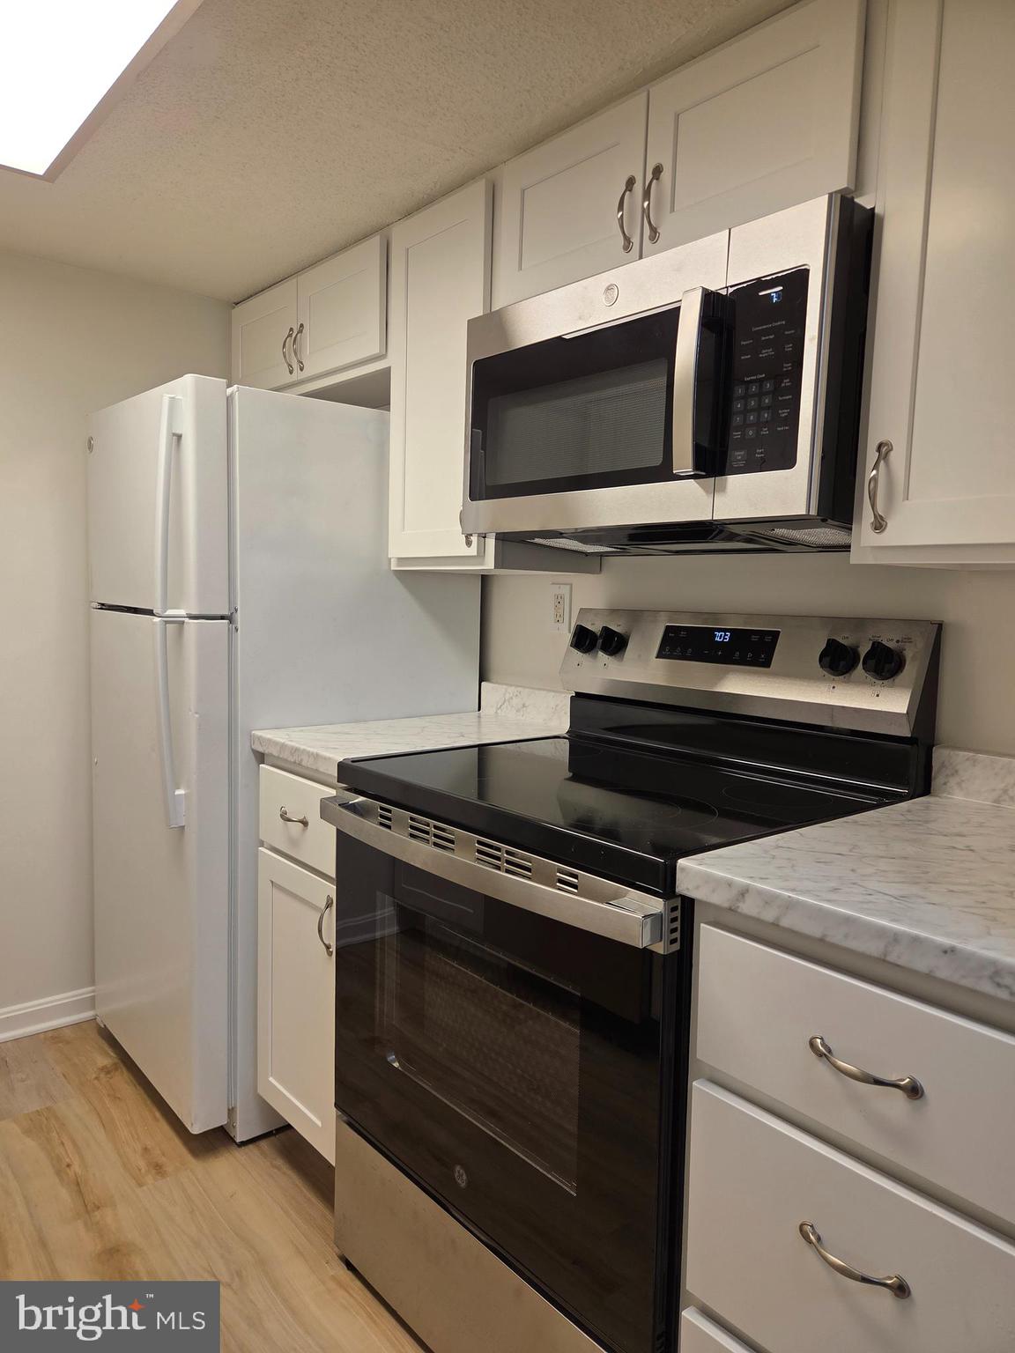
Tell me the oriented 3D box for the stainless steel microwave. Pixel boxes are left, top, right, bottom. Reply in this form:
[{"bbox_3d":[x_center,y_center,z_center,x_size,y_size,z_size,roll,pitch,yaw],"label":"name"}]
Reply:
[{"bbox_3d":[0.300,-0.438,1.553,0.412,0.426,0.757,-3,7,-40],"label":"stainless steel microwave"}]

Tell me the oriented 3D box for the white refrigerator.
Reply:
[{"bbox_3d":[-0.600,0.179,2.320,0.790,1.633,0.705,-3,7,-40],"label":"white refrigerator"}]

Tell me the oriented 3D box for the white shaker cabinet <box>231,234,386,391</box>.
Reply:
[{"bbox_3d":[-0.417,-0.899,2.446,0.335,0.301,0.819,-3,7,-40],"label":"white shaker cabinet"}]

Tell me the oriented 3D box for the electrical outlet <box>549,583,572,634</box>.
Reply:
[{"bbox_3d":[0.125,-0.160,2.105,0.008,0.114,0.070,-3,7,-40],"label":"electrical outlet"}]

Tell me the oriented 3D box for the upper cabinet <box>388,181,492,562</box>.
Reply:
[{"bbox_3d":[-0.033,-0.619,2.013,0.332,0.759,0.384,-3,7,-40],"label":"upper cabinet"}]

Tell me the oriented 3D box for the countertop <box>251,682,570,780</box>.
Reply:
[{"bbox_3d":[-0.168,0.097,1.964,0.657,0.115,0.360,-3,7,-40],"label":"countertop"}]

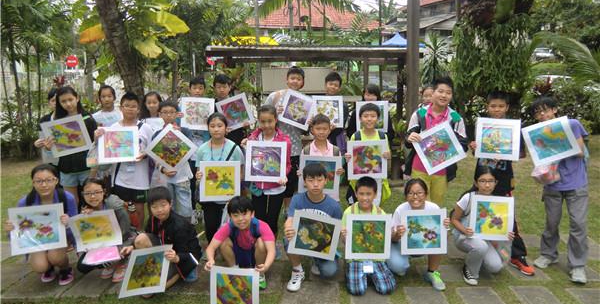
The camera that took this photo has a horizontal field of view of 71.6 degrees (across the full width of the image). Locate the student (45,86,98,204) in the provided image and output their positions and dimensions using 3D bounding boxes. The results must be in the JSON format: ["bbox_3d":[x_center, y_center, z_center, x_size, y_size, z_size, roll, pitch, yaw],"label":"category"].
[{"bbox_3d":[-1.965,0.189,3.698,0.450,1.524,0.360,-2,10,-11],"label":"student"}]

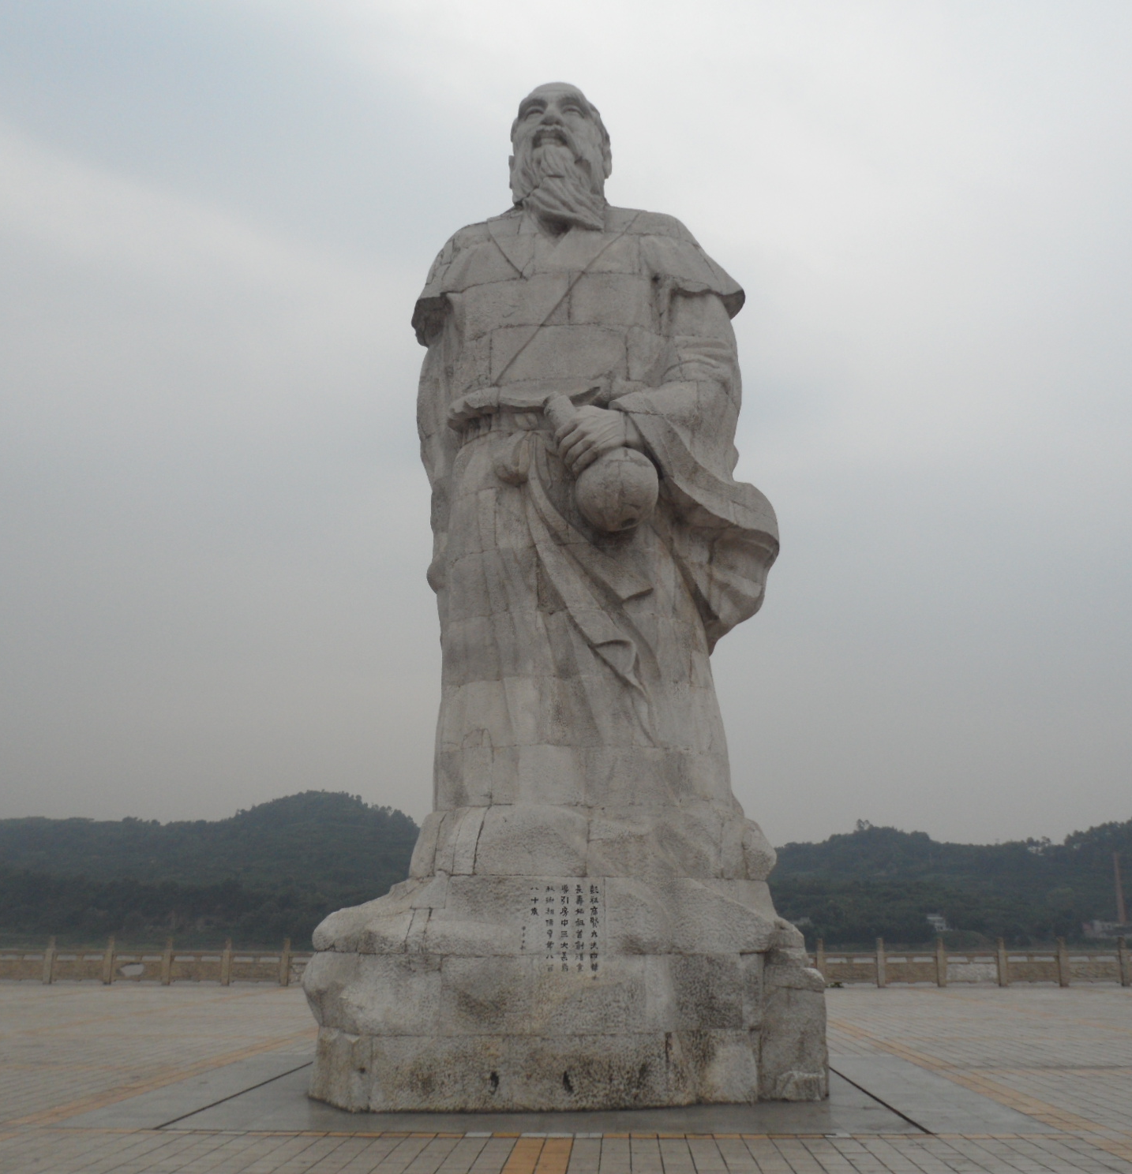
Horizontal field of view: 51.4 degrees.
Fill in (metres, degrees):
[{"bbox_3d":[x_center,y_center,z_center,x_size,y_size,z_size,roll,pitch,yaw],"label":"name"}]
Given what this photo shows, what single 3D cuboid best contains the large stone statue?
[{"bbox_3d":[0.000,-0.673,13.733,4.884,12.032,3.700,-1,-16,3],"label":"large stone statue"}]

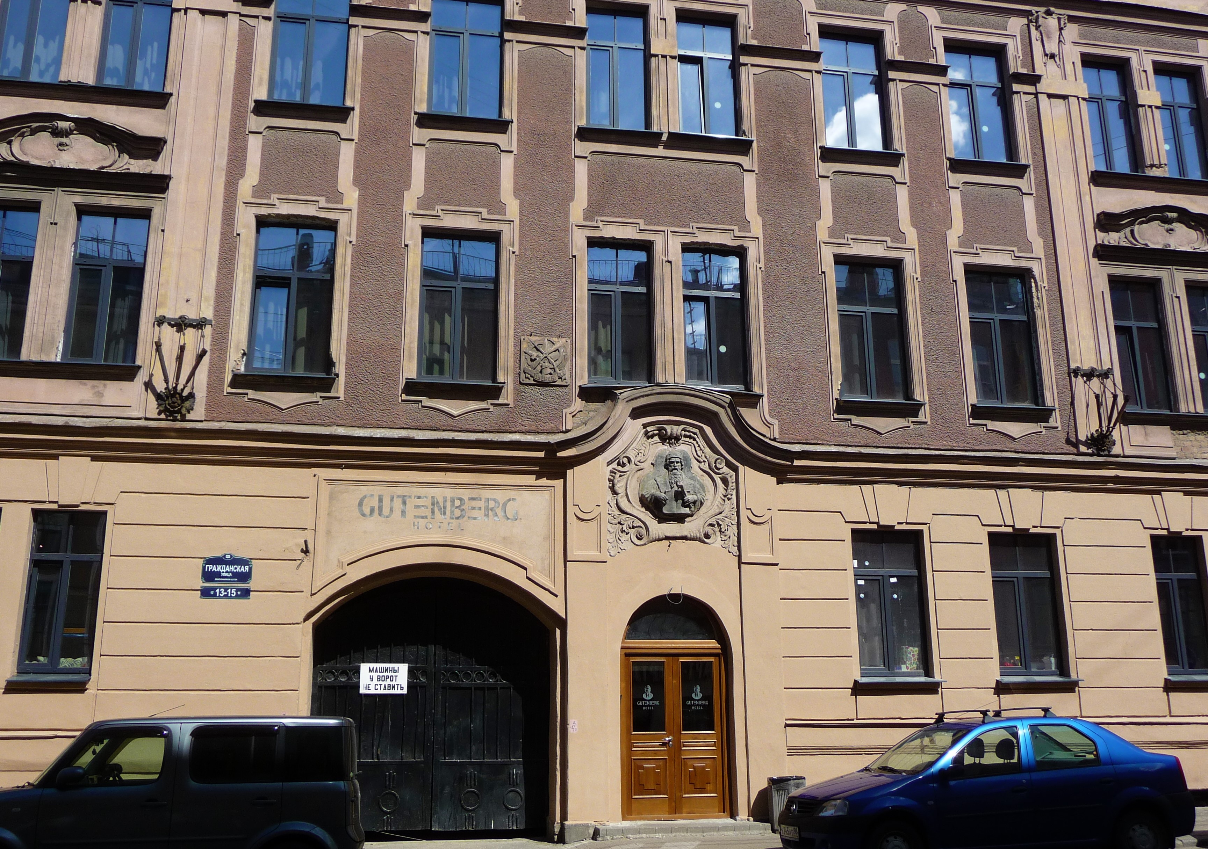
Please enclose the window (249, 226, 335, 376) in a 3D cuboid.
[{"bbox_3d":[-4.468,-1.801,16.086,1.072,2.306,0.200,2,-14,-10],"label":"window"}]

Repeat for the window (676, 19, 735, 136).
[{"bbox_3d":[1.674,-5.657,18.251,0.969,2.201,0.200,2,-14,-10],"label":"window"}]

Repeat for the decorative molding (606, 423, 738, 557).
[{"bbox_3d":[0.908,0.833,14.588,1.745,1.774,0.280,2,-14,-10],"label":"decorative molding"}]

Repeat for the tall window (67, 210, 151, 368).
[{"bbox_3d":[-6.301,-1.727,14.182,0.867,1.984,0.150,2,-14,-10],"label":"tall window"}]

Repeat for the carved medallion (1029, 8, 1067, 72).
[{"bbox_3d":[7.673,-6.651,19.173,0.734,1.078,0.280,2,-14,-10],"label":"carved medallion"}]

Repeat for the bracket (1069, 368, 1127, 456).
[{"bbox_3d":[7.544,-0.275,16.789,0.760,1.390,0.500,2,-15,-10],"label":"bracket"}]

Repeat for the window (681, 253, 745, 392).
[{"bbox_3d":[1.625,-1.573,16.510,0.981,2.165,0.200,2,-15,-10],"label":"window"}]

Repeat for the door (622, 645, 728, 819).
[{"bbox_3d":[0.987,4.286,15.691,1.489,2.333,0.200,2,-14,-10],"label":"door"}]

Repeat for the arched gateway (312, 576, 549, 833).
[{"bbox_3d":[-2.270,3.689,14.868,3.153,3.343,0.550,2,-15,-10],"label":"arched gateway"}]

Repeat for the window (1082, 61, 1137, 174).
[{"bbox_3d":[8.463,-5.175,18.771,0.948,2.099,0.200,2,-15,-10],"label":"window"}]

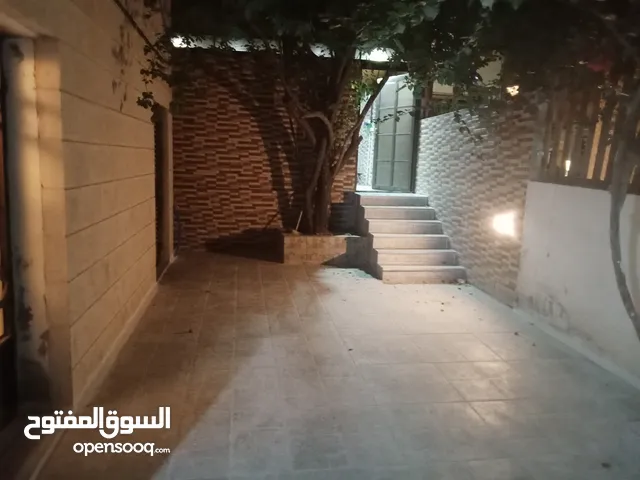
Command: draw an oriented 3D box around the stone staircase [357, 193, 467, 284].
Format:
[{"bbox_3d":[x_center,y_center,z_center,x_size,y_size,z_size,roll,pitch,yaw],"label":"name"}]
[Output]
[{"bbox_3d":[1.185,-0.088,7.000,1.070,0.970,1.870,1,9,-8],"label":"stone staircase"}]

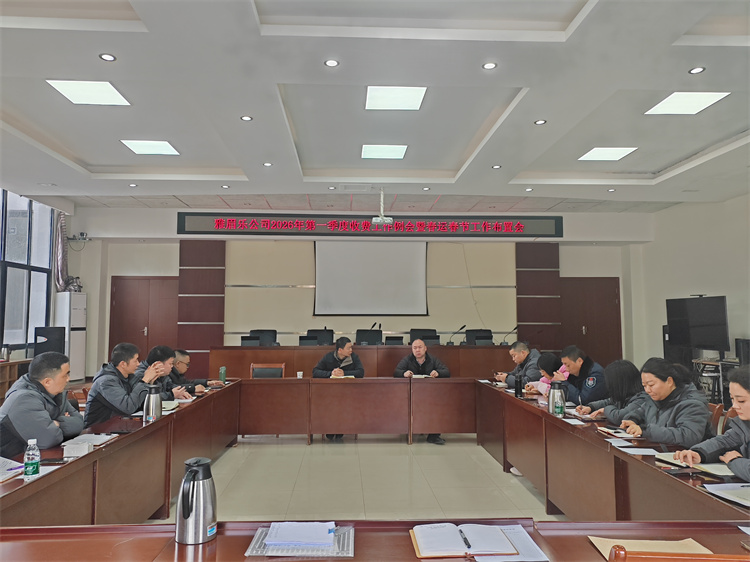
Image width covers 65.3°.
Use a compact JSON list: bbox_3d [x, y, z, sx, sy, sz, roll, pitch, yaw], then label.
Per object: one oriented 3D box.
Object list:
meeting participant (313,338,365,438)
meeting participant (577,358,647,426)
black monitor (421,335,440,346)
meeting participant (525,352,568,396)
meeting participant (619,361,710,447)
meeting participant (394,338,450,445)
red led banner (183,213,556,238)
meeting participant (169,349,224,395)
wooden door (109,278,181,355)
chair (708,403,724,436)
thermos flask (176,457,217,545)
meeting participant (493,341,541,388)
[{"bbox_3d":[-0.473,1.342,7.384,0.660,1.270,0.720,1,-4,-8],"label":"meeting participant"},{"bbox_3d":[1.877,1.164,4.356,0.900,1.180,0.600,0,-4,-2],"label":"meeting participant"},{"bbox_3d":[0.996,1.056,10.316,0.330,0.200,0.050,0,-5,-3],"label":"black monitor"},{"bbox_3d":[1.787,1.276,5.839,0.900,1.150,0.560,0,-4,-2],"label":"meeting participant"},{"bbox_3d":[1.824,1.079,3.443,0.640,1.250,0.550,1,-4,-11],"label":"meeting participant"},{"bbox_3d":[0.585,1.354,7.368,0.680,1.220,0.880,0,-4,-2],"label":"meeting participant"},{"bbox_3d":[-0.035,-1.061,11.147,7.360,0.410,0.100,0,-4,-3],"label":"red led banner"},{"bbox_3d":[-2.090,1.297,5.979,0.880,1.160,0.580,0,-4,-2],"label":"meeting participant"},{"bbox_3d":[-4.767,1.024,12.271,1.480,2.170,0.120,0,-4,-3],"label":"wooden door"},{"bbox_3d":[2.036,1.285,4.072,0.600,0.910,0.540,0,-4,-2],"label":"chair"},{"bbox_3d":[-0.563,0.694,1.862,0.130,0.250,0.162,0,-4,2],"label":"thermos flask"},{"bbox_3d":[1.664,1.263,6.232,0.720,1.270,0.540,0,-4,-5],"label":"meeting participant"}]

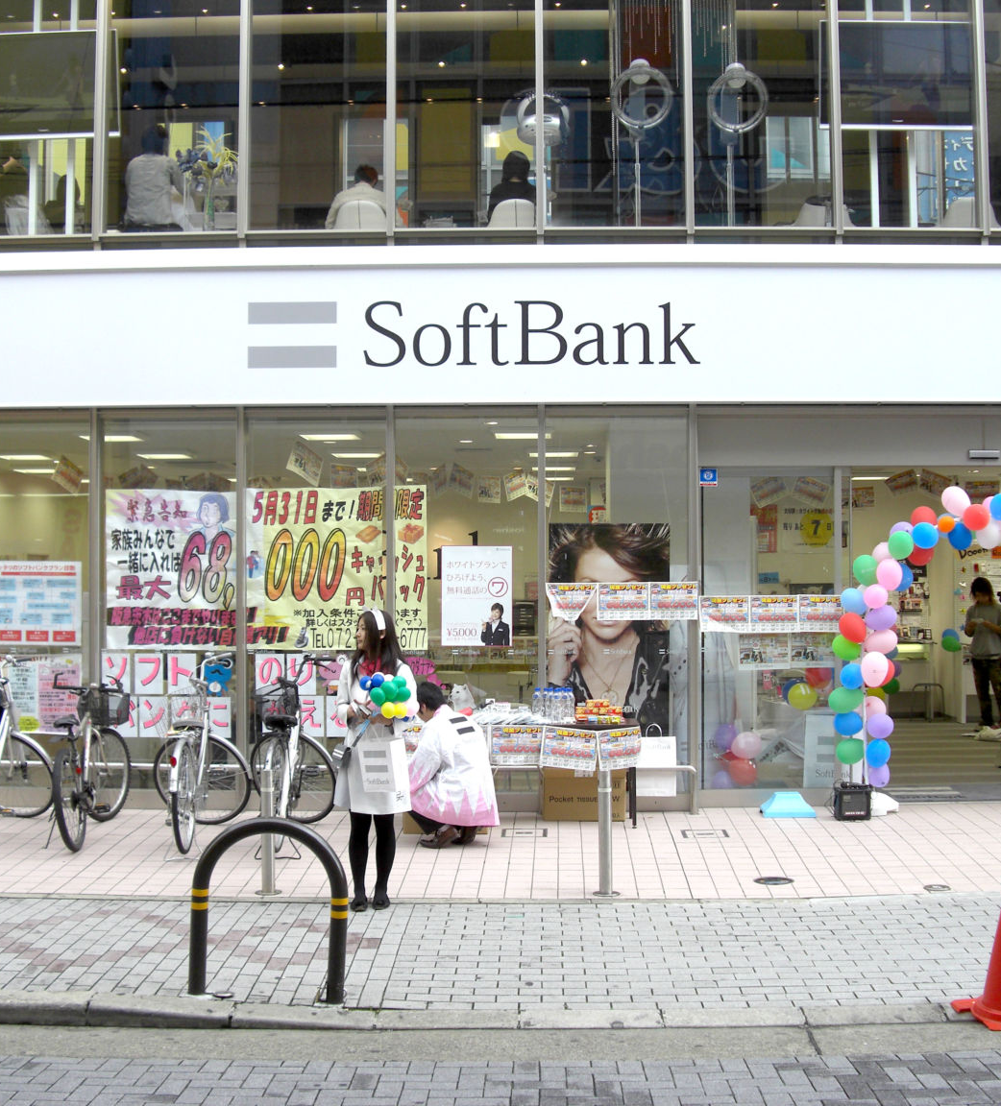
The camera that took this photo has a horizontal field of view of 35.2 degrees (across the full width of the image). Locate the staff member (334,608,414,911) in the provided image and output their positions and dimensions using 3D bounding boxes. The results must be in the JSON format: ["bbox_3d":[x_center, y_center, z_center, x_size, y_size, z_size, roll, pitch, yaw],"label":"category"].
[{"bbox_3d":[-0.684,1.122,8.550,0.470,1.630,0.420,0,-1,10],"label":"staff member"}]

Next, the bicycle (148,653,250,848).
[{"bbox_3d":[-2.094,1.340,10.440,0.670,1.160,1.650,0,-1,-1],"label":"bicycle"}]

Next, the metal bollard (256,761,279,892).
[{"bbox_3d":[-1.303,1.549,8.850,0.140,0.720,0.140,0,-1,1],"label":"metal bollard"}]

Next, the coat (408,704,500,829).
[{"bbox_3d":[-0.292,1.366,10.100,0.550,0.800,0.500,1,-2,-45],"label":"coat"}]

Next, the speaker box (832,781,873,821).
[{"bbox_3d":[2.494,1.768,11.150,0.250,0.240,0.180,0,-1,5],"label":"speaker box"}]

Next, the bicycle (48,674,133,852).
[{"bbox_3d":[-2.793,1.386,10.610,0.590,1.060,1.720,0,-1,-3],"label":"bicycle"}]

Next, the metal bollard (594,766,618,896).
[{"bbox_3d":[0.592,1.556,8.800,0.140,0.720,0.140,0,-1,1],"label":"metal bollard"}]

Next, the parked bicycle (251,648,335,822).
[{"bbox_3d":[-1.460,1.340,10.476,0.600,1.160,1.680,0,-1,4],"label":"parked bicycle"}]

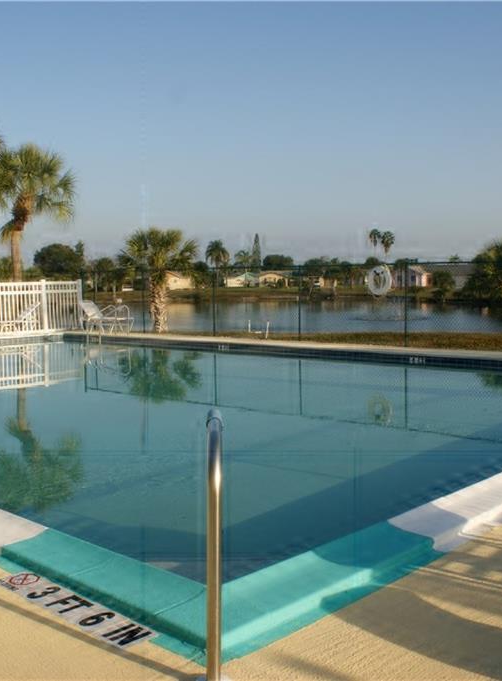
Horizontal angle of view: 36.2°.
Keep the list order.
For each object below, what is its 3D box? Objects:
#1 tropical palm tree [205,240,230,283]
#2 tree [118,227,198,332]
[{"bbox_3d":[-6.464,-15.432,150.000,4.600,8.970,4.600,-1,4,-2],"label":"tropical palm tree"},{"bbox_3d":[-4.085,-2.691,34.000,3.470,4.710,3.470,-1,4,-7],"label":"tree"}]

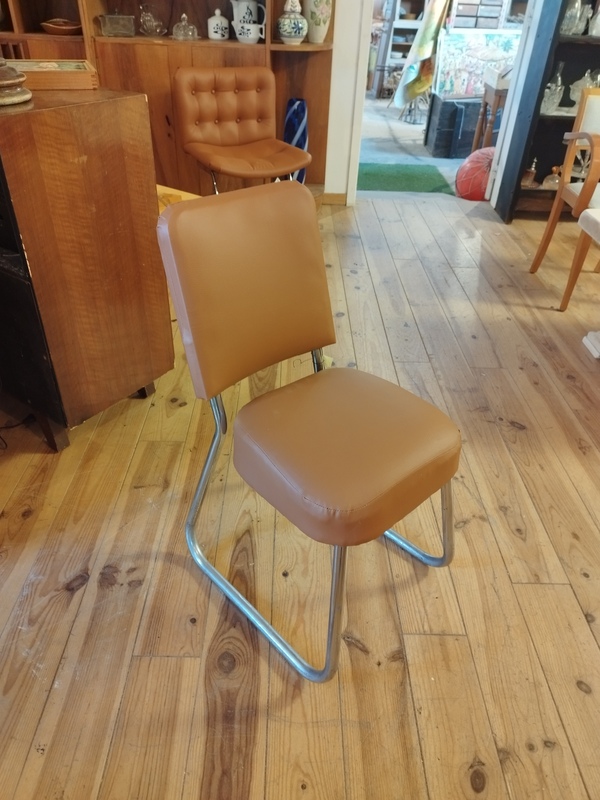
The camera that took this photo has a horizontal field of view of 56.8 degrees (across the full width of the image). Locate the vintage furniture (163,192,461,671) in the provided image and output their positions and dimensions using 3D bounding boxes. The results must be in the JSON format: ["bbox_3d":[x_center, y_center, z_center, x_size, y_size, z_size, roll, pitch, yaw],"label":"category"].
[{"bbox_3d":[0.043,0.049,1.201,0.464,0.835,0.562,-27,46,-34],"label":"vintage furniture"}]

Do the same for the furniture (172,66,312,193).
[{"bbox_3d":[-0.284,-1.253,2.943,0.532,0.833,0.585,-17,40,-24],"label":"furniture"}]

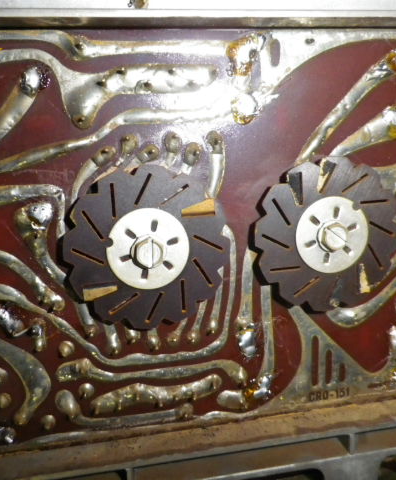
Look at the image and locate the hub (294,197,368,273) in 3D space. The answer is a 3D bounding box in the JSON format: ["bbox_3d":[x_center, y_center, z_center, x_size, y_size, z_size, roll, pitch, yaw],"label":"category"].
[{"bbox_3d":[0.034,-0.001,0.115,0.019,0.019,0.004,-4,10,-9],"label":"hub"}]

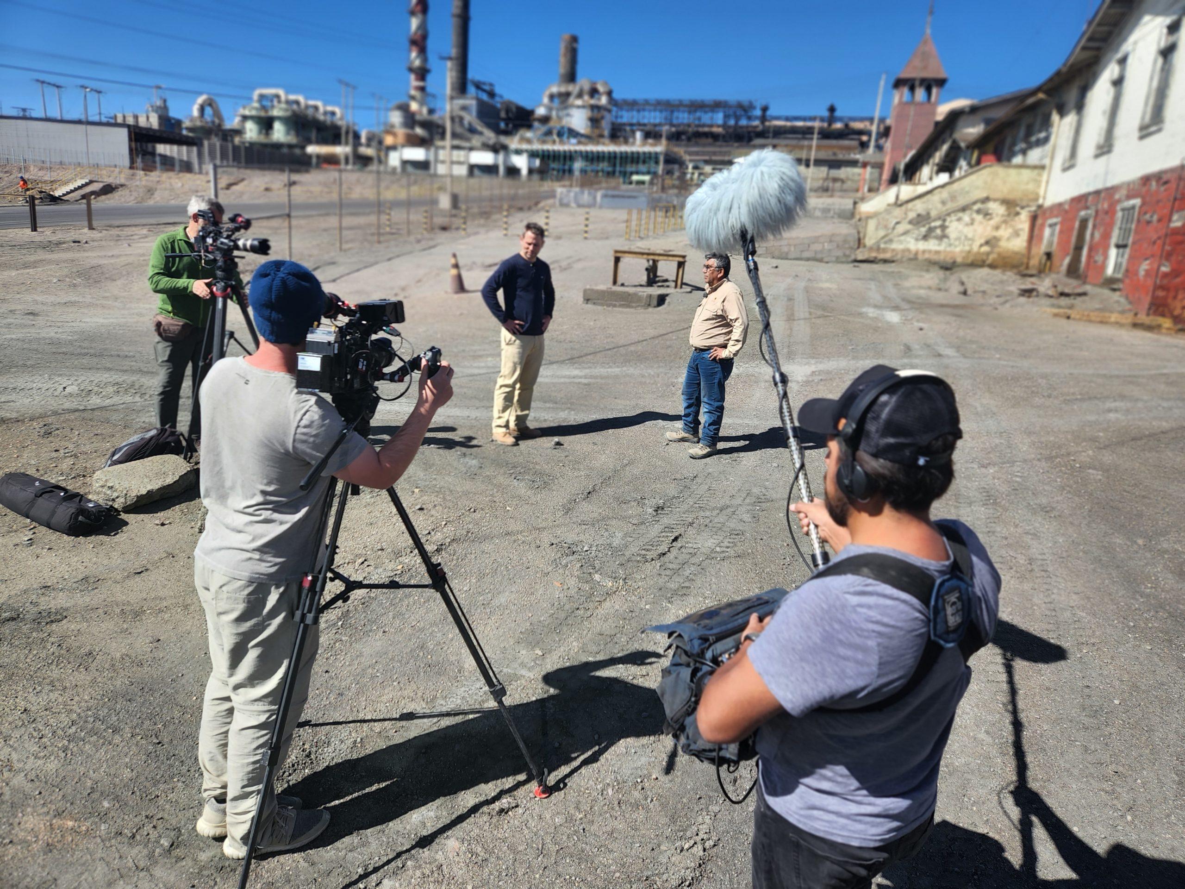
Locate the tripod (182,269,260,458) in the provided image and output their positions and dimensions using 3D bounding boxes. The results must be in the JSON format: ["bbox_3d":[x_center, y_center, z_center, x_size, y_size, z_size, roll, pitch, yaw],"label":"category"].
[{"bbox_3d":[-2.569,-0.555,5.690,0.850,1.360,0.850,0,14,-15],"label":"tripod"}]

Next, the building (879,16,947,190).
[{"bbox_3d":[23.630,-25.062,58.000,4.000,12.400,4.000,7,14,15],"label":"building"}]

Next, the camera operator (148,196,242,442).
[{"bbox_3d":[-2.948,-0.894,5.933,0.520,1.780,0.600,9,15,21],"label":"camera operator"}]

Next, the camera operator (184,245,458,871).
[{"bbox_3d":[-0.823,0.332,2.430,0.560,1.770,0.720,16,18,41],"label":"camera operator"}]

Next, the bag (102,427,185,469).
[{"bbox_3d":[-3.203,-0.058,5.749,0.560,0.280,0.360,-3,15,-24],"label":"bag"}]

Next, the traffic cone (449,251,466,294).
[{"bbox_3d":[-2.788,-3.546,16.300,0.360,0.790,0.360,6,14,10],"label":"traffic cone"}]

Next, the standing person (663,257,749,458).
[{"bbox_3d":[1.025,-0.809,6.734,0.500,1.690,0.580,-2,15,-22],"label":"standing person"}]

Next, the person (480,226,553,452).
[{"bbox_3d":[-0.601,-0.916,6.580,0.630,1.790,0.380,-3,15,-27],"label":"person"}]

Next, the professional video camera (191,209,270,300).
[{"bbox_3d":[-2.626,-1.382,5.720,0.600,0.600,0.320,0,14,-15],"label":"professional video camera"}]

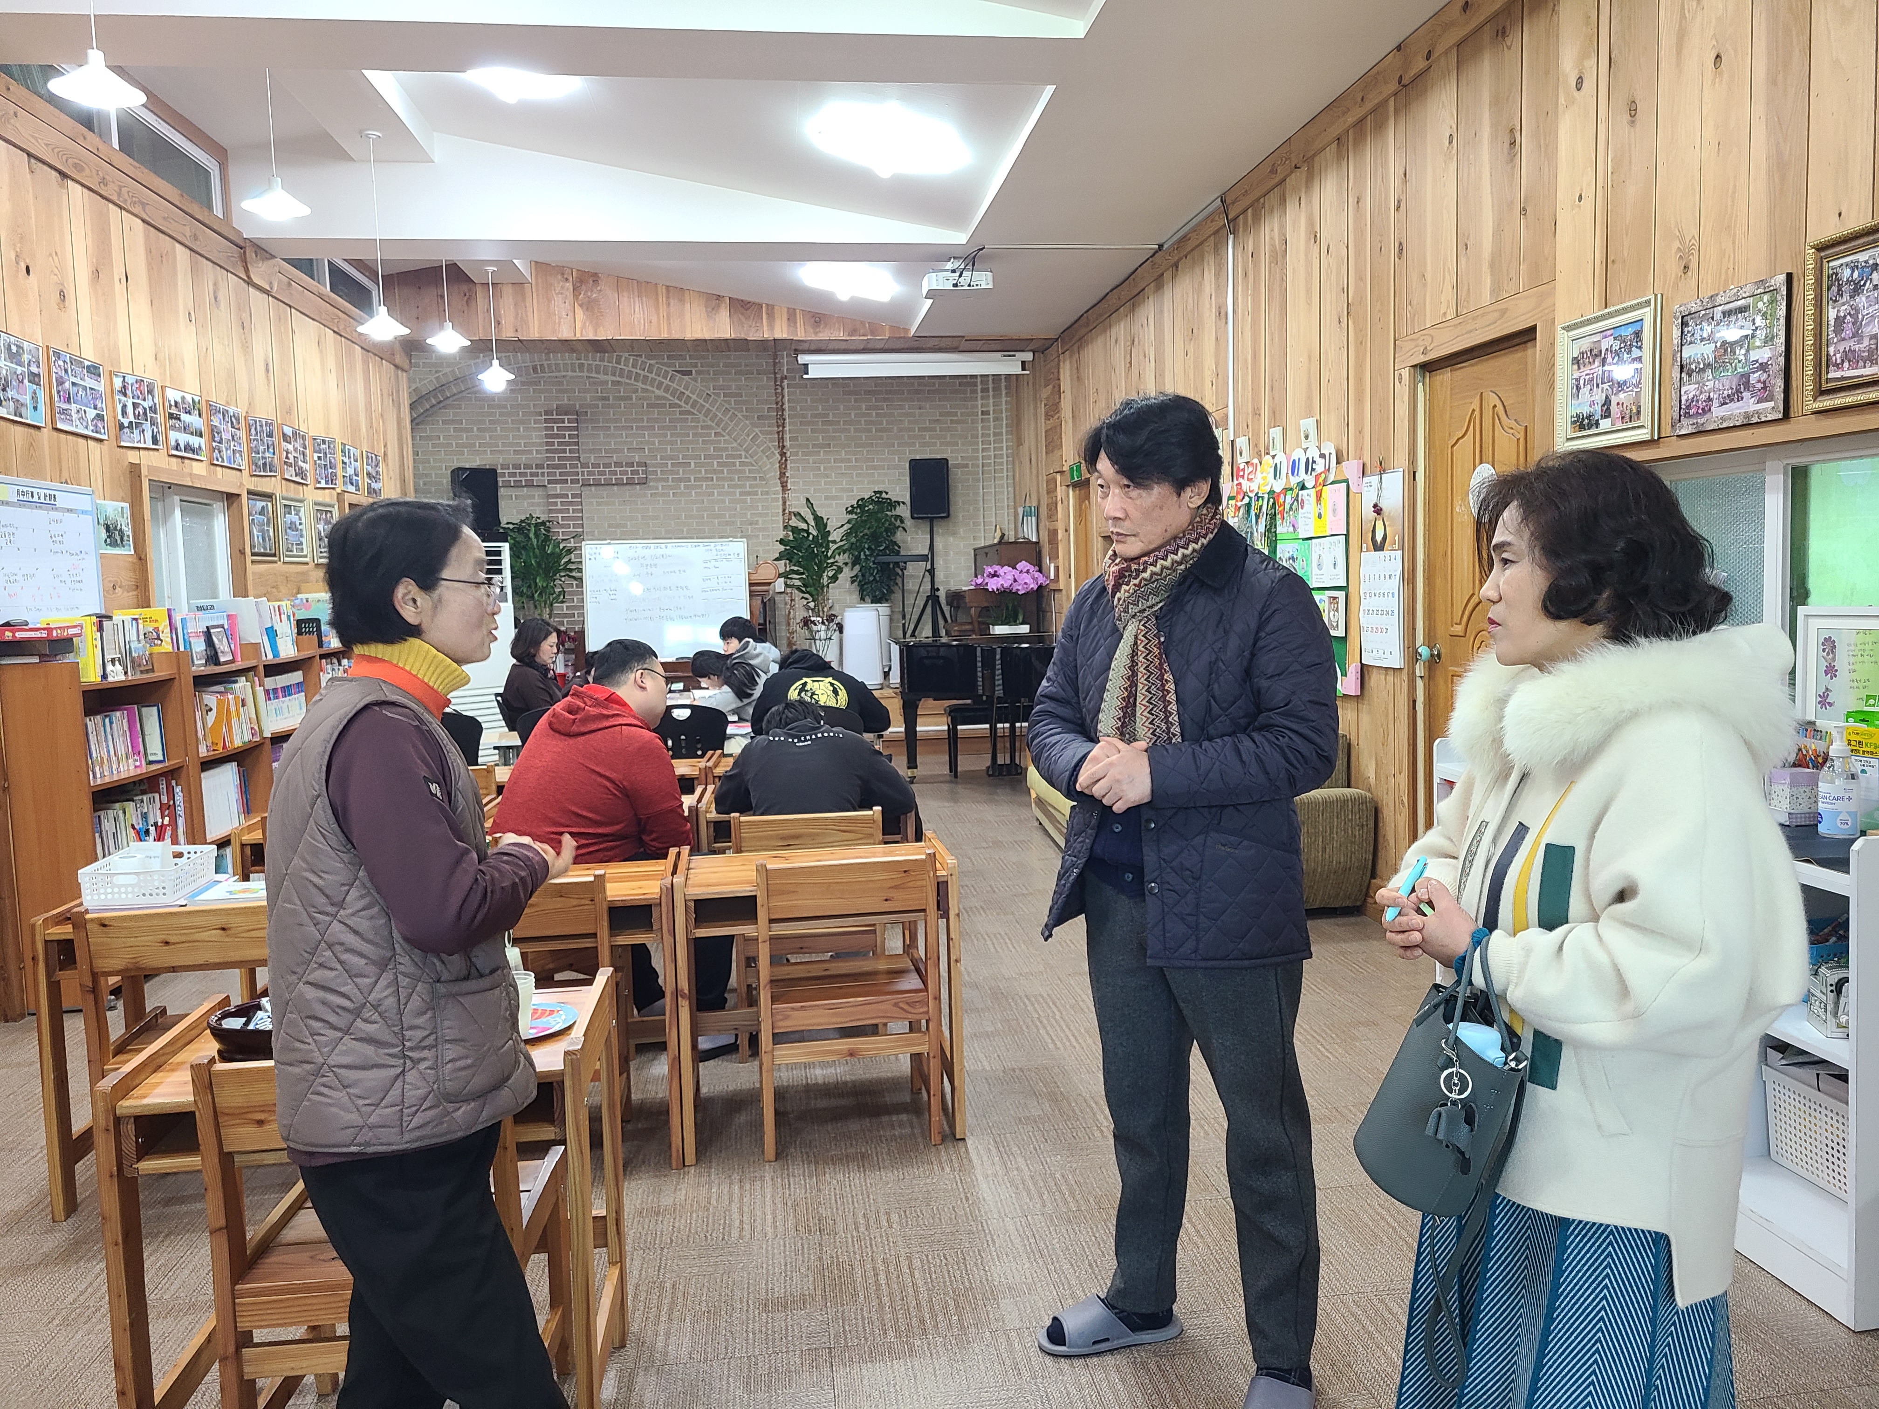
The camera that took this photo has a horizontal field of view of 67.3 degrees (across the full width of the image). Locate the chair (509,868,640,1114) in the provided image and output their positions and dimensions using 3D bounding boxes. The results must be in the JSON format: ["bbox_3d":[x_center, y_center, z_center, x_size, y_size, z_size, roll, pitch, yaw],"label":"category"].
[{"bbox_3d":[-1.041,0.771,3.554,0.450,0.755,0.430,-2,5,-10],"label":"chair"}]

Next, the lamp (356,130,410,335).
[{"bbox_3d":[-3.012,-2.505,7.559,0.310,1.065,0.310,-2,5,-7],"label":"lamp"}]

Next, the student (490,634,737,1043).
[{"bbox_3d":[-1.048,0.442,4.558,0.620,1.310,0.780,3,7,41],"label":"student"}]

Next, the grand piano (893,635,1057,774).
[{"bbox_3d":[0.473,0.068,9.569,1.480,1.020,1.650,-2,5,-7],"label":"grand piano"}]

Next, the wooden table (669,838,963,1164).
[{"bbox_3d":[-0.335,0.772,3.832,0.725,0.745,0.480,-2,5,-9],"label":"wooden table"}]

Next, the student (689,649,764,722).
[{"bbox_3d":[-1.227,0.201,8.561,0.700,1.093,0.480,-2,5,-2],"label":"student"}]

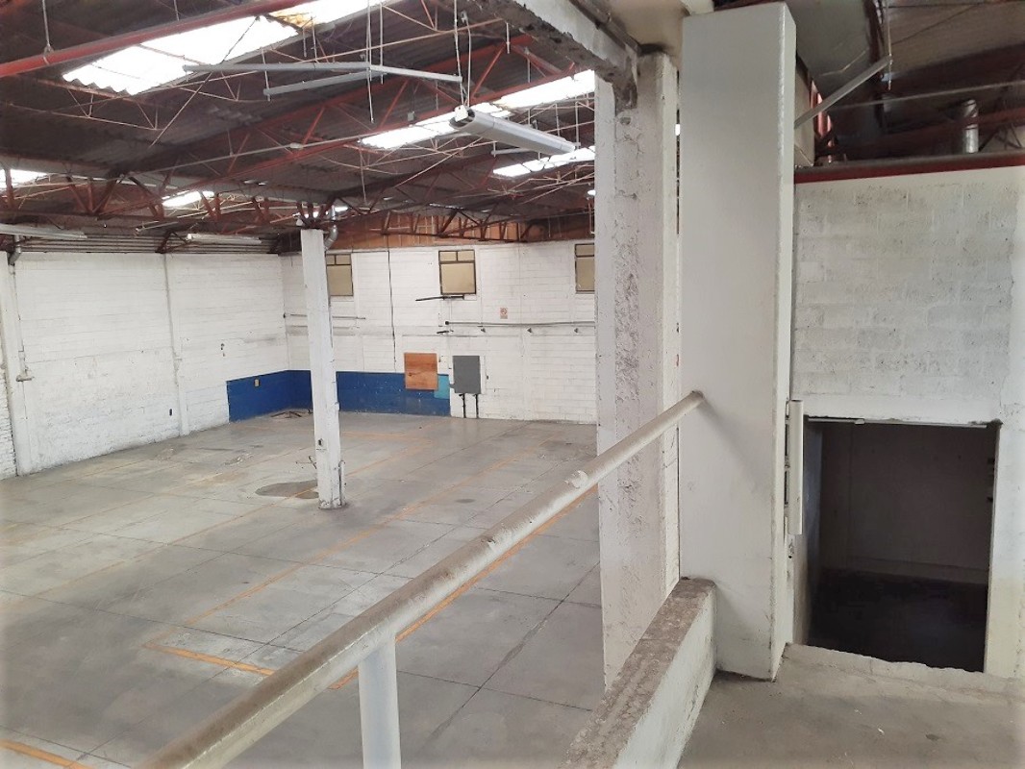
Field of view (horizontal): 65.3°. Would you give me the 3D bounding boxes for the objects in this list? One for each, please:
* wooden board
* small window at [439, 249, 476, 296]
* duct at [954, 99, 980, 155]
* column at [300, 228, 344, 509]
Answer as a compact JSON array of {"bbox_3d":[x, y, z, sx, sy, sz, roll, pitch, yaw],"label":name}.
[{"bbox_3d":[-2.820,-0.381,24.591,1.172,1.143,0.040,2,8,24],"label":"wooden board"},{"bbox_3d":[-1.601,-3.301,23.662,1.159,1.309,0.100,2,8,24],"label":"small window"},{"bbox_3d":[5.978,-3.383,10.500,0.220,0.698,0.200,2,8,24],"label":"duct"},{"bbox_3d":[-3.457,-0.254,14.677,0.318,5.113,0.308,2,8,24],"label":"column"}]

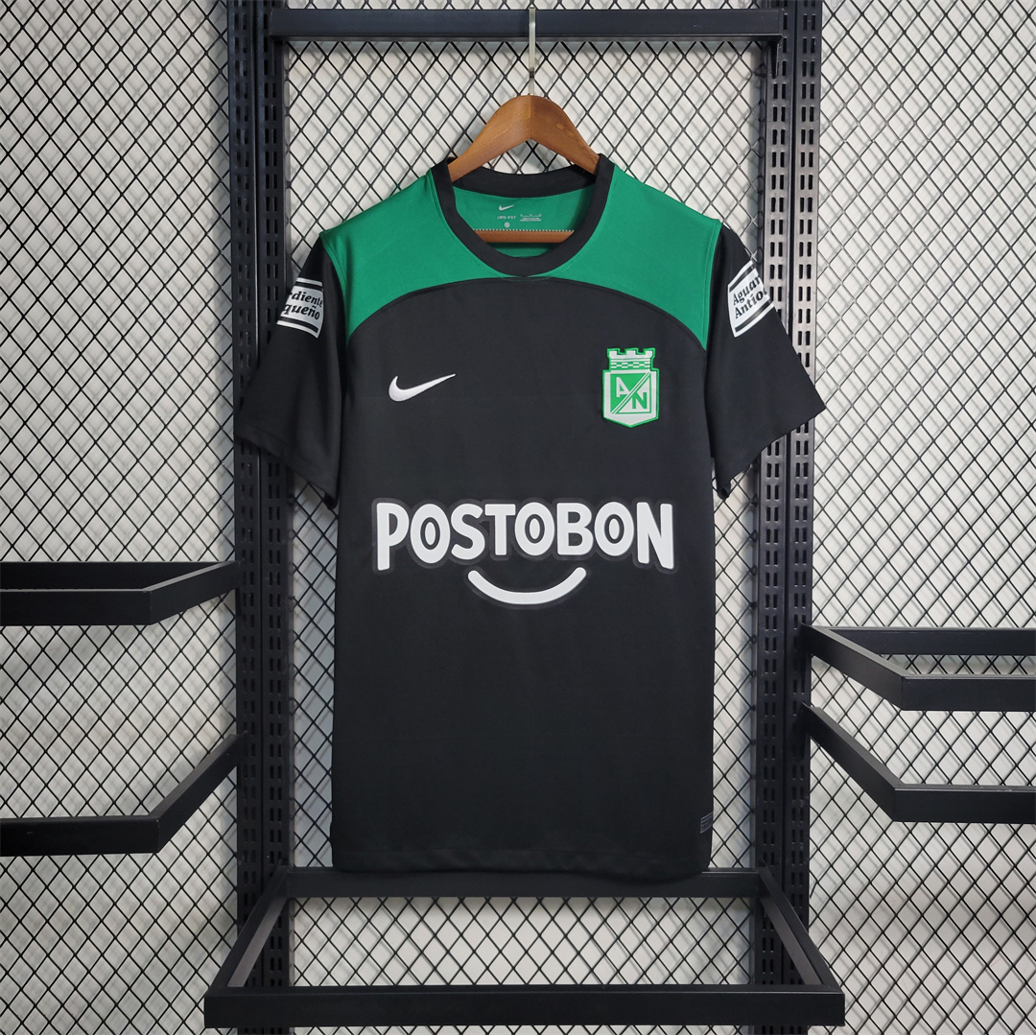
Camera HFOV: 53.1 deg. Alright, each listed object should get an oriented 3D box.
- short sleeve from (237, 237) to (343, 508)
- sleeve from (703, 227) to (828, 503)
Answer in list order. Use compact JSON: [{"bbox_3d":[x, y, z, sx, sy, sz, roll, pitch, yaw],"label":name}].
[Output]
[{"bbox_3d":[-0.242,-0.154,1.100,0.116,0.285,0.075,0,2,1],"label":"short sleeve"},{"bbox_3d":[0.262,-0.165,1.100,0.128,0.288,0.075,0,2,1],"label":"sleeve"}]

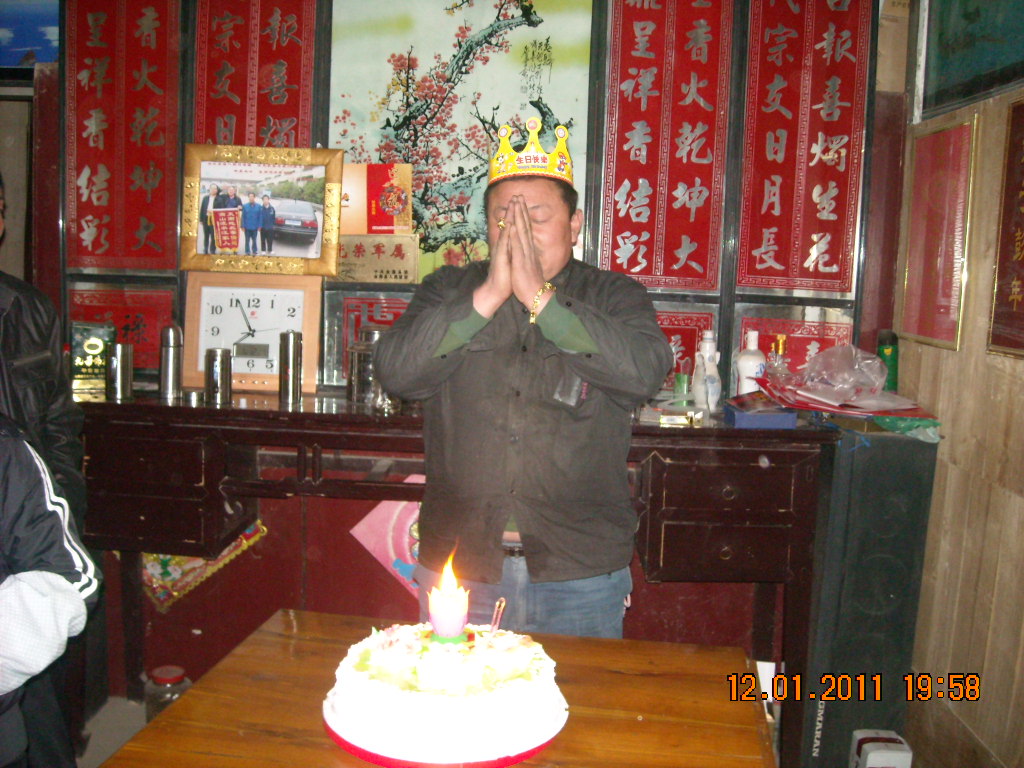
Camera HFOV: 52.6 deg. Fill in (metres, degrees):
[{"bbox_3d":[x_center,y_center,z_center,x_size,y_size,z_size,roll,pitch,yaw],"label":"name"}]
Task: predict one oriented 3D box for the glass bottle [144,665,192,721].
[{"bbox_3d":[-0.998,0.920,3.005,0.134,0.187,0.134,2,8,3],"label":"glass bottle"}]

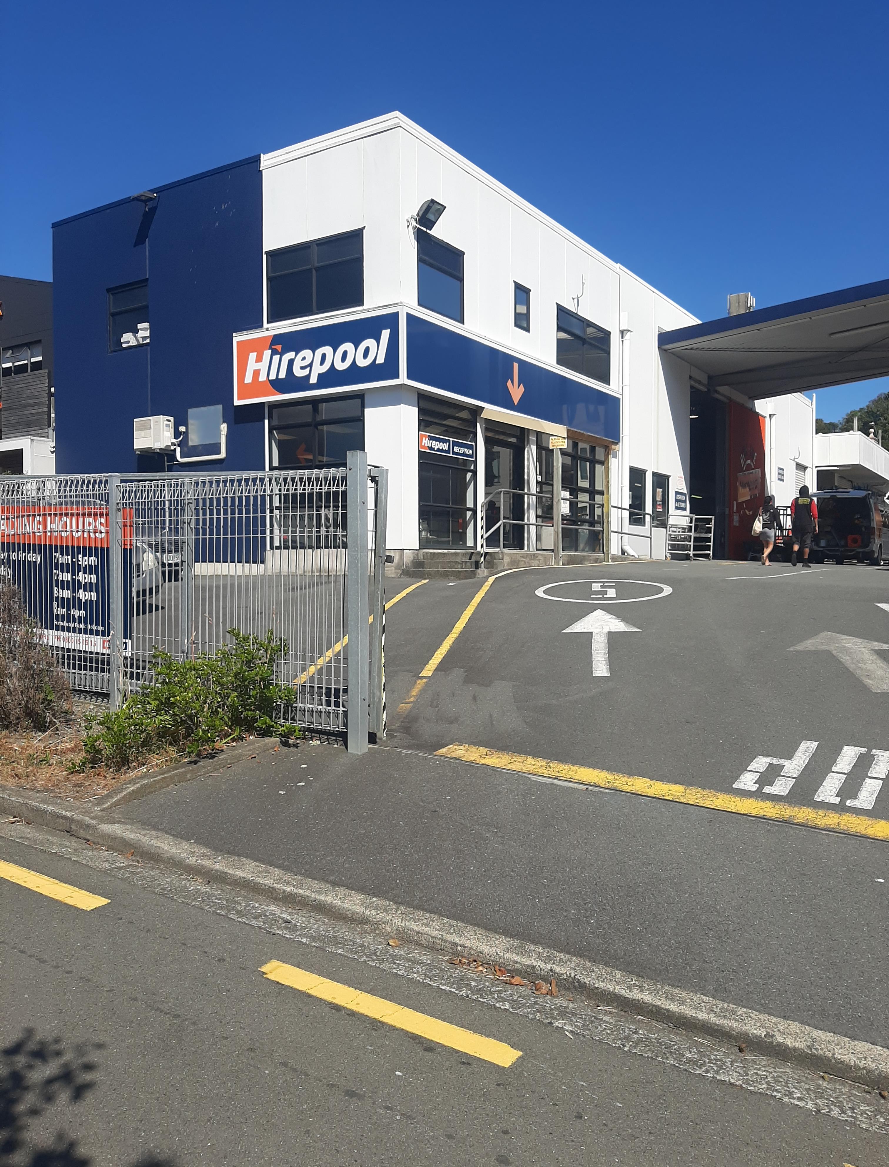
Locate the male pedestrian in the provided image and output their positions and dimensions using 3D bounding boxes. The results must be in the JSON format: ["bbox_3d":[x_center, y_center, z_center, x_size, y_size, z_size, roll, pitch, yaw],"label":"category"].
[{"bbox_3d":[7.637,-1.229,18.900,0.580,1.770,0.500,1,2,28],"label":"male pedestrian"}]

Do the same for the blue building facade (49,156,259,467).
[{"bbox_3d":[-5.631,-3.858,17.110,6.100,7.150,0.500,1,2,33],"label":"blue building facade"}]

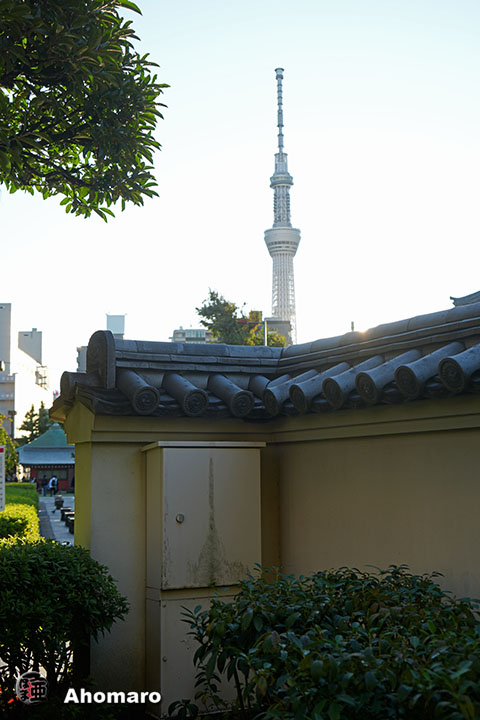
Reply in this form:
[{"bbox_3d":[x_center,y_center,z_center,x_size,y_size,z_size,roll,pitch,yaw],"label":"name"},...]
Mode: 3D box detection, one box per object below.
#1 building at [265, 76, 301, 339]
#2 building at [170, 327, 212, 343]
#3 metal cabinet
[{"bbox_3d":[65.296,-141.030,1397.441,66.000,634.000,66.000,-1,-7,3],"label":"building"},{"bbox_3d":[-12.396,13.658,265.638,13.000,43.500,15.000,-1,-7,0],"label":"building"},{"bbox_3d":[-0.214,1.335,5.753,0.765,1.630,0.255,4,-8,-30],"label":"metal cabinet"}]

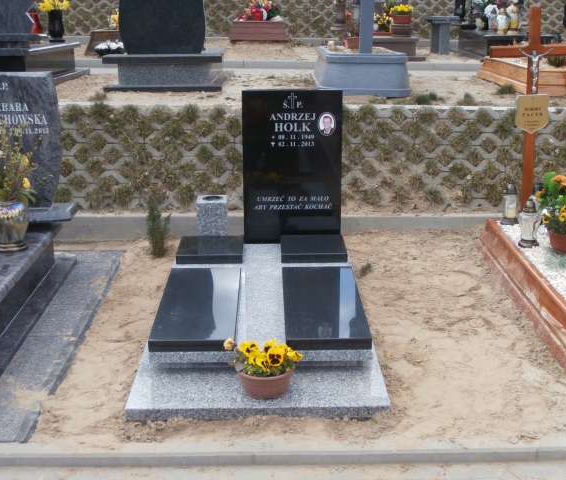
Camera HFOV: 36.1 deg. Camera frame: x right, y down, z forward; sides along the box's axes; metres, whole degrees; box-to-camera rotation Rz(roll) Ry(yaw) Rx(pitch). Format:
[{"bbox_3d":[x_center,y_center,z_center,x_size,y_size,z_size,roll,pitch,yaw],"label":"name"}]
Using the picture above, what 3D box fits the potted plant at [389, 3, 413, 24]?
[{"bbox_3d":[1.304,-2.482,9.543,0.266,0.217,0.240,-1,17,-1],"label":"potted plant"}]

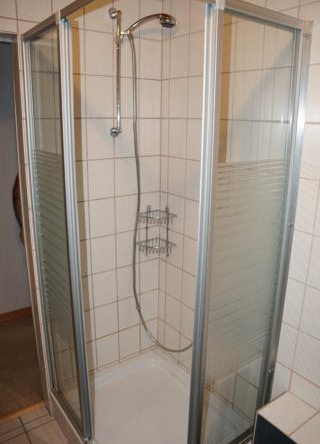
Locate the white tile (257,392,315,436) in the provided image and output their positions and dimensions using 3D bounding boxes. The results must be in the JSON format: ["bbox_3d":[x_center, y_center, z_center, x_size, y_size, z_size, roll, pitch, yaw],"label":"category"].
[{"bbox_3d":[0.511,0.759,1.438,0.198,0.010,0.147,-10,19,-35],"label":"white tile"}]

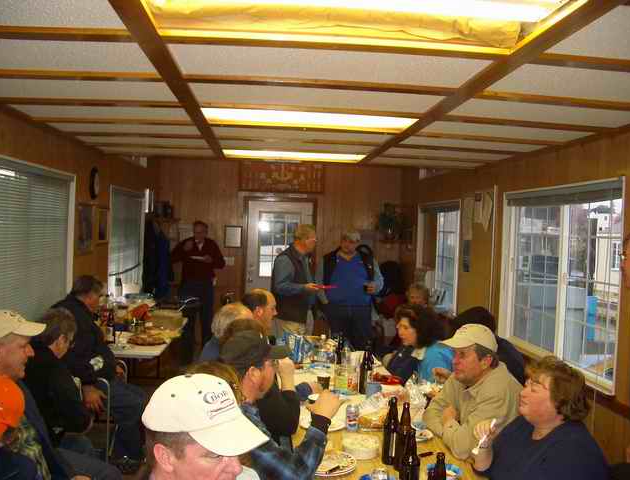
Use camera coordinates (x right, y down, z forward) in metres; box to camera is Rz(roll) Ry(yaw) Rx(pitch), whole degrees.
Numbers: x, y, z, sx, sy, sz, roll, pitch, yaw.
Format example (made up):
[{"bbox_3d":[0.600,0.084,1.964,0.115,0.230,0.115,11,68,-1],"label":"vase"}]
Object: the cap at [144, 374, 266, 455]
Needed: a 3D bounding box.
[{"bbox_3d":[-0.219,0.332,1.255,0.262,0.140,0.175,-4,0,33],"label":"cap"}]

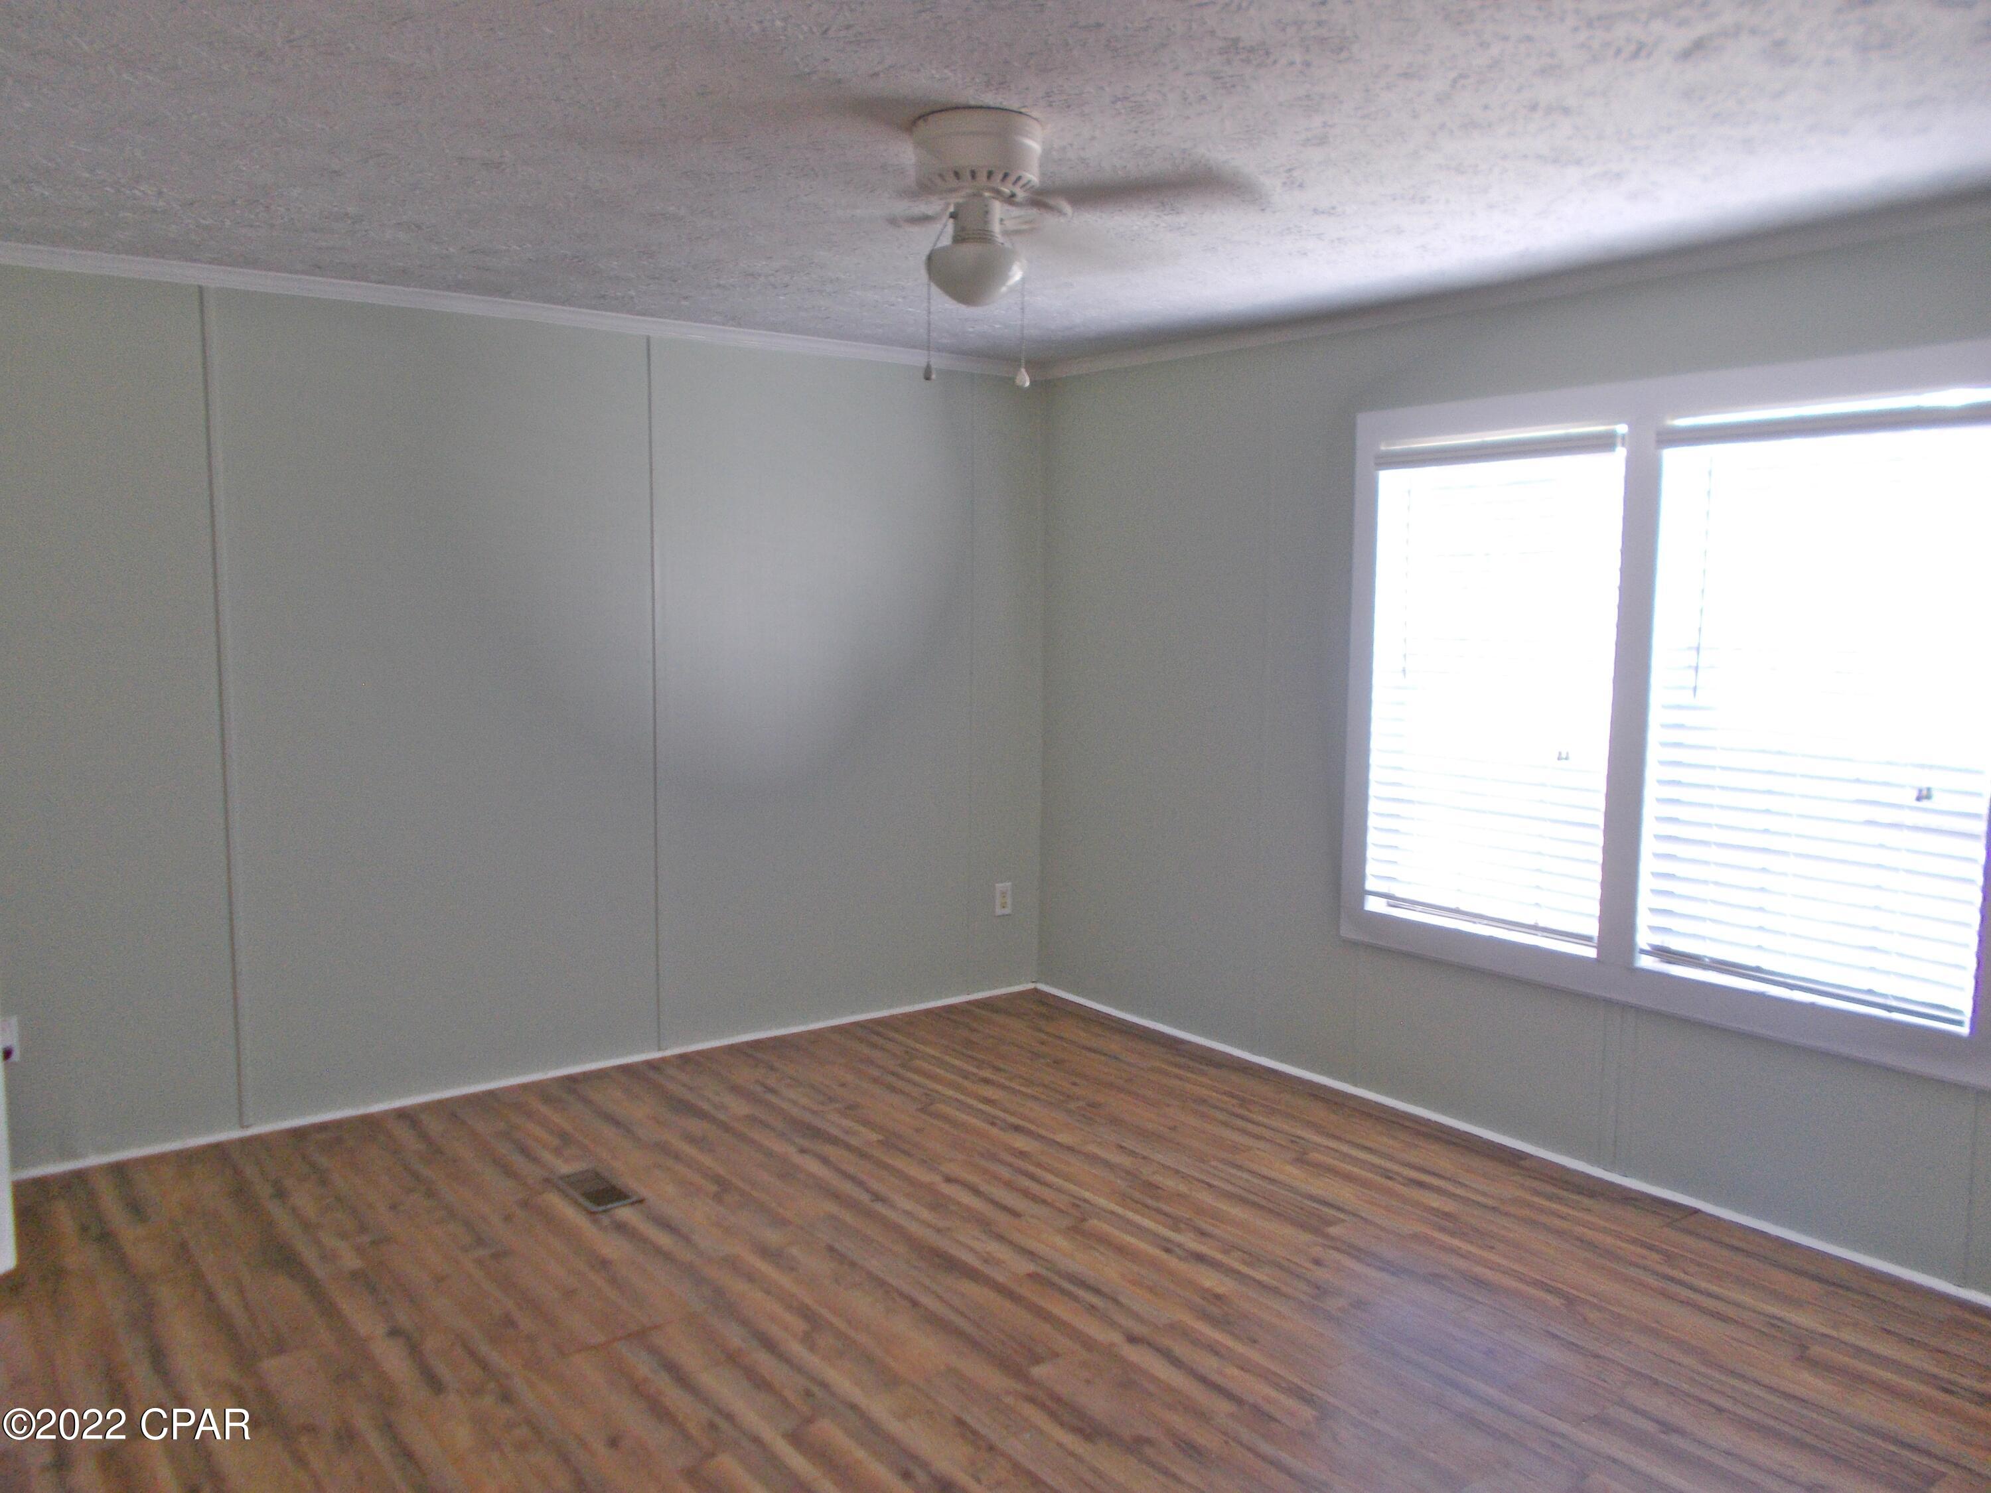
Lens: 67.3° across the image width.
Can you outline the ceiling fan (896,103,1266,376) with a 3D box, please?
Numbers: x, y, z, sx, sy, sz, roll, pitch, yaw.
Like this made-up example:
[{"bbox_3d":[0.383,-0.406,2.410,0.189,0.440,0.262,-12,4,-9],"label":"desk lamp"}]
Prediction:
[{"bbox_3d":[-0.025,-0.881,2.670,1.040,0.450,1.030,1,6,10],"label":"ceiling fan"}]

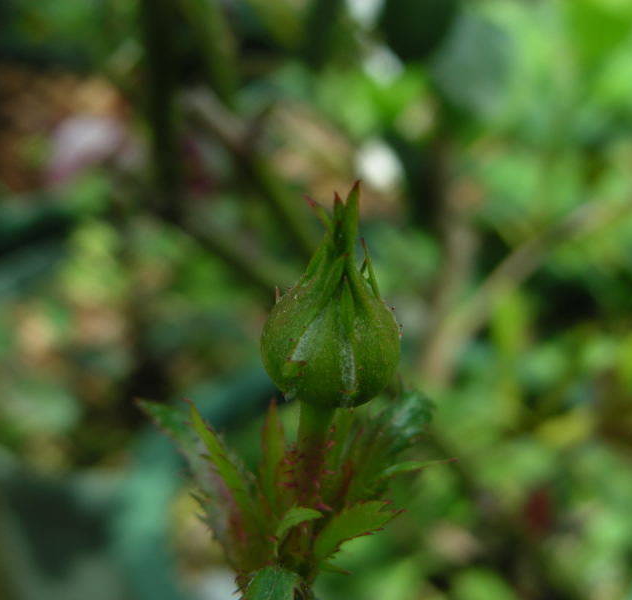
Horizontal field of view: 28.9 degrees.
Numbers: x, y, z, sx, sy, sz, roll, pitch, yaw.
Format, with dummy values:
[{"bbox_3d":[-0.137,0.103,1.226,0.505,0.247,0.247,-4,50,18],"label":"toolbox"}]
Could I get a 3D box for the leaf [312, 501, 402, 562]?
[{"bbox_3d":[0.005,0.029,0.151,0.013,0.006,0.003,-27,-11,11],"label":"leaf"}]

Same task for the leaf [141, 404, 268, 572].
[{"bbox_3d":[-0.014,0.024,0.155,0.009,0.025,0.005,-32,11,-9],"label":"leaf"}]

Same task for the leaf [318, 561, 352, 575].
[{"bbox_3d":[0.002,0.034,0.154,0.004,0.002,0.002,0,19,1],"label":"leaf"}]

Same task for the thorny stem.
[{"bbox_3d":[0.000,0.020,0.154,0.005,0.014,0.005,0,17,0],"label":"thorny stem"}]

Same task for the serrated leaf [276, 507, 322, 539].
[{"bbox_3d":[-0.002,0.027,0.150,0.006,0.004,0.003,0,19,-1],"label":"serrated leaf"}]

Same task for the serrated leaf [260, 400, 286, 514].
[{"bbox_3d":[-0.005,0.020,0.154,0.004,0.015,0.002,-1,17,-2],"label":"serrated leaf"}]

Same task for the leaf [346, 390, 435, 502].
[{"bbox_3d":[0.009,0.019,0.158,0.009,0.016,0.005,33,9,7],"label":"leaf"}]

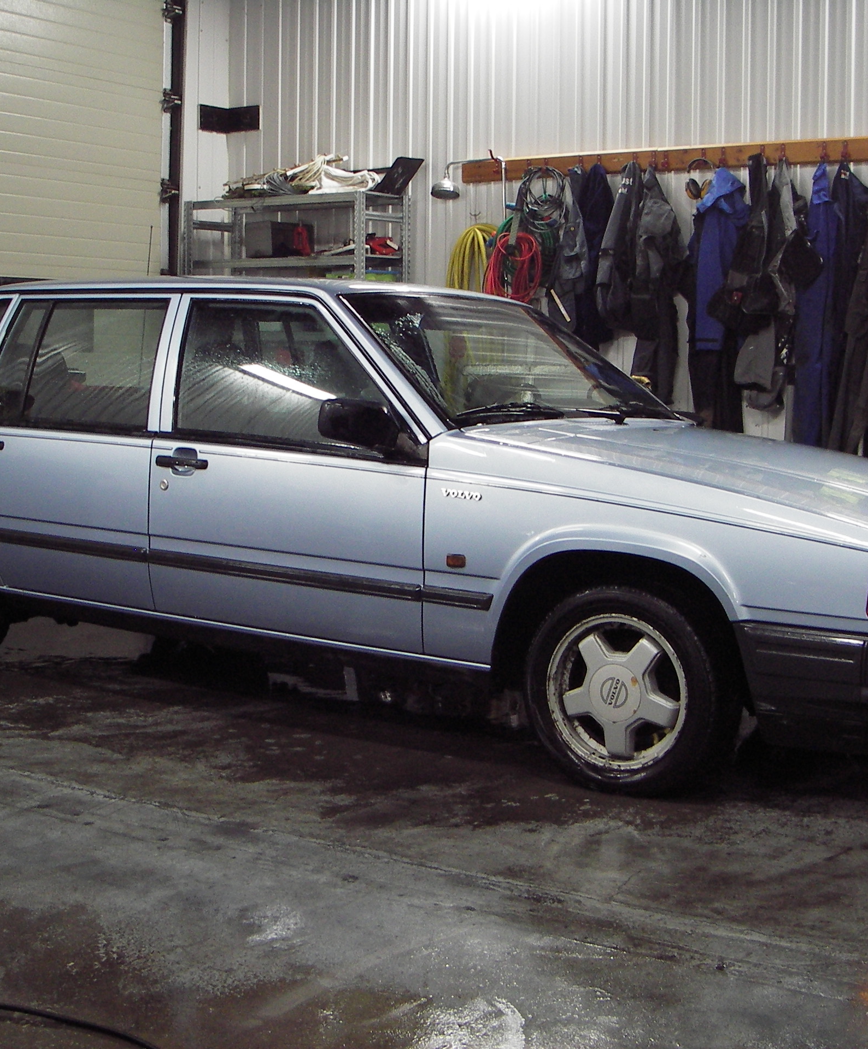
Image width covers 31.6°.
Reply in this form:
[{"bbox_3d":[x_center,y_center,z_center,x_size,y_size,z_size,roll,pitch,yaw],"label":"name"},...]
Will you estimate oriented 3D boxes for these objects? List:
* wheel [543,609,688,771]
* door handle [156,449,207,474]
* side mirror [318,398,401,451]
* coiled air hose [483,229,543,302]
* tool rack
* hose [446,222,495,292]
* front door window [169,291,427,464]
[{"bbox_3d":[0.509,0.425,4.009,0.410,0.410,0.160,5,9,34],"label":"wheel"},{"bbox_3d":[-0.755,-0.190,4.665,0.215,0.085,0.055,5,9,34],"label":"door handle"},{"bbox_3d":[-0.204,-0.279,4.260,0.115,0.135,0.210,5,8,33],"label":"side mirror"},{"bbox_3d":[0.404,-1.315,7.830,0.360,0.380,0.150,5,8,33],"label":"coiled air hose"},{"bbox_3d":[-0.833,-0.856,8.954,1.350,2.070,0.420,5,8,34],"label":"tool rack"},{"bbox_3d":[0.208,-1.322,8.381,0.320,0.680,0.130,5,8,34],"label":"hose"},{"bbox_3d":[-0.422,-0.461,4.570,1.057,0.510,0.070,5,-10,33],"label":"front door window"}]

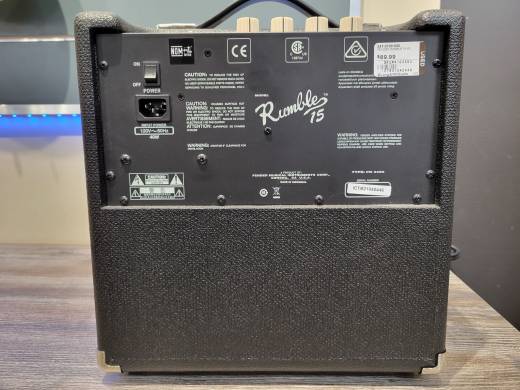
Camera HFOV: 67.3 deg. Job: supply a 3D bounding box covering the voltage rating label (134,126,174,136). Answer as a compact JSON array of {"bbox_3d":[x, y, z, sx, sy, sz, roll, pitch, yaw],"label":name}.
[{"bbox_3d":[-0.096,-0.058,0.355,0.036,0.008,0.001,0,8,0],"label":"voltage rating label"}]

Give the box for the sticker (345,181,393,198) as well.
[{"bbox_3d":[0.100,-0.005,0.362,0.043,0.015,0.001,0,8,0],"label":"sticker"}]

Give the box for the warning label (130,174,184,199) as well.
[{"bbox_3d":[-0.095,-0.008,0.361,0.051,0.026,0.001,0,8,0],"label":"warning label"}]

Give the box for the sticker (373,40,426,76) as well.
[{"bbox_3d":[0.123,-0.120,0.346,0.045,0.030,0.001,0,8,0],"label":"sticker"}]

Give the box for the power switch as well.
[{"bbox_3d":[-0.096,-0.107,0.345,0.016,0.021,0.009,0,8,0],"label":"power switch"}]

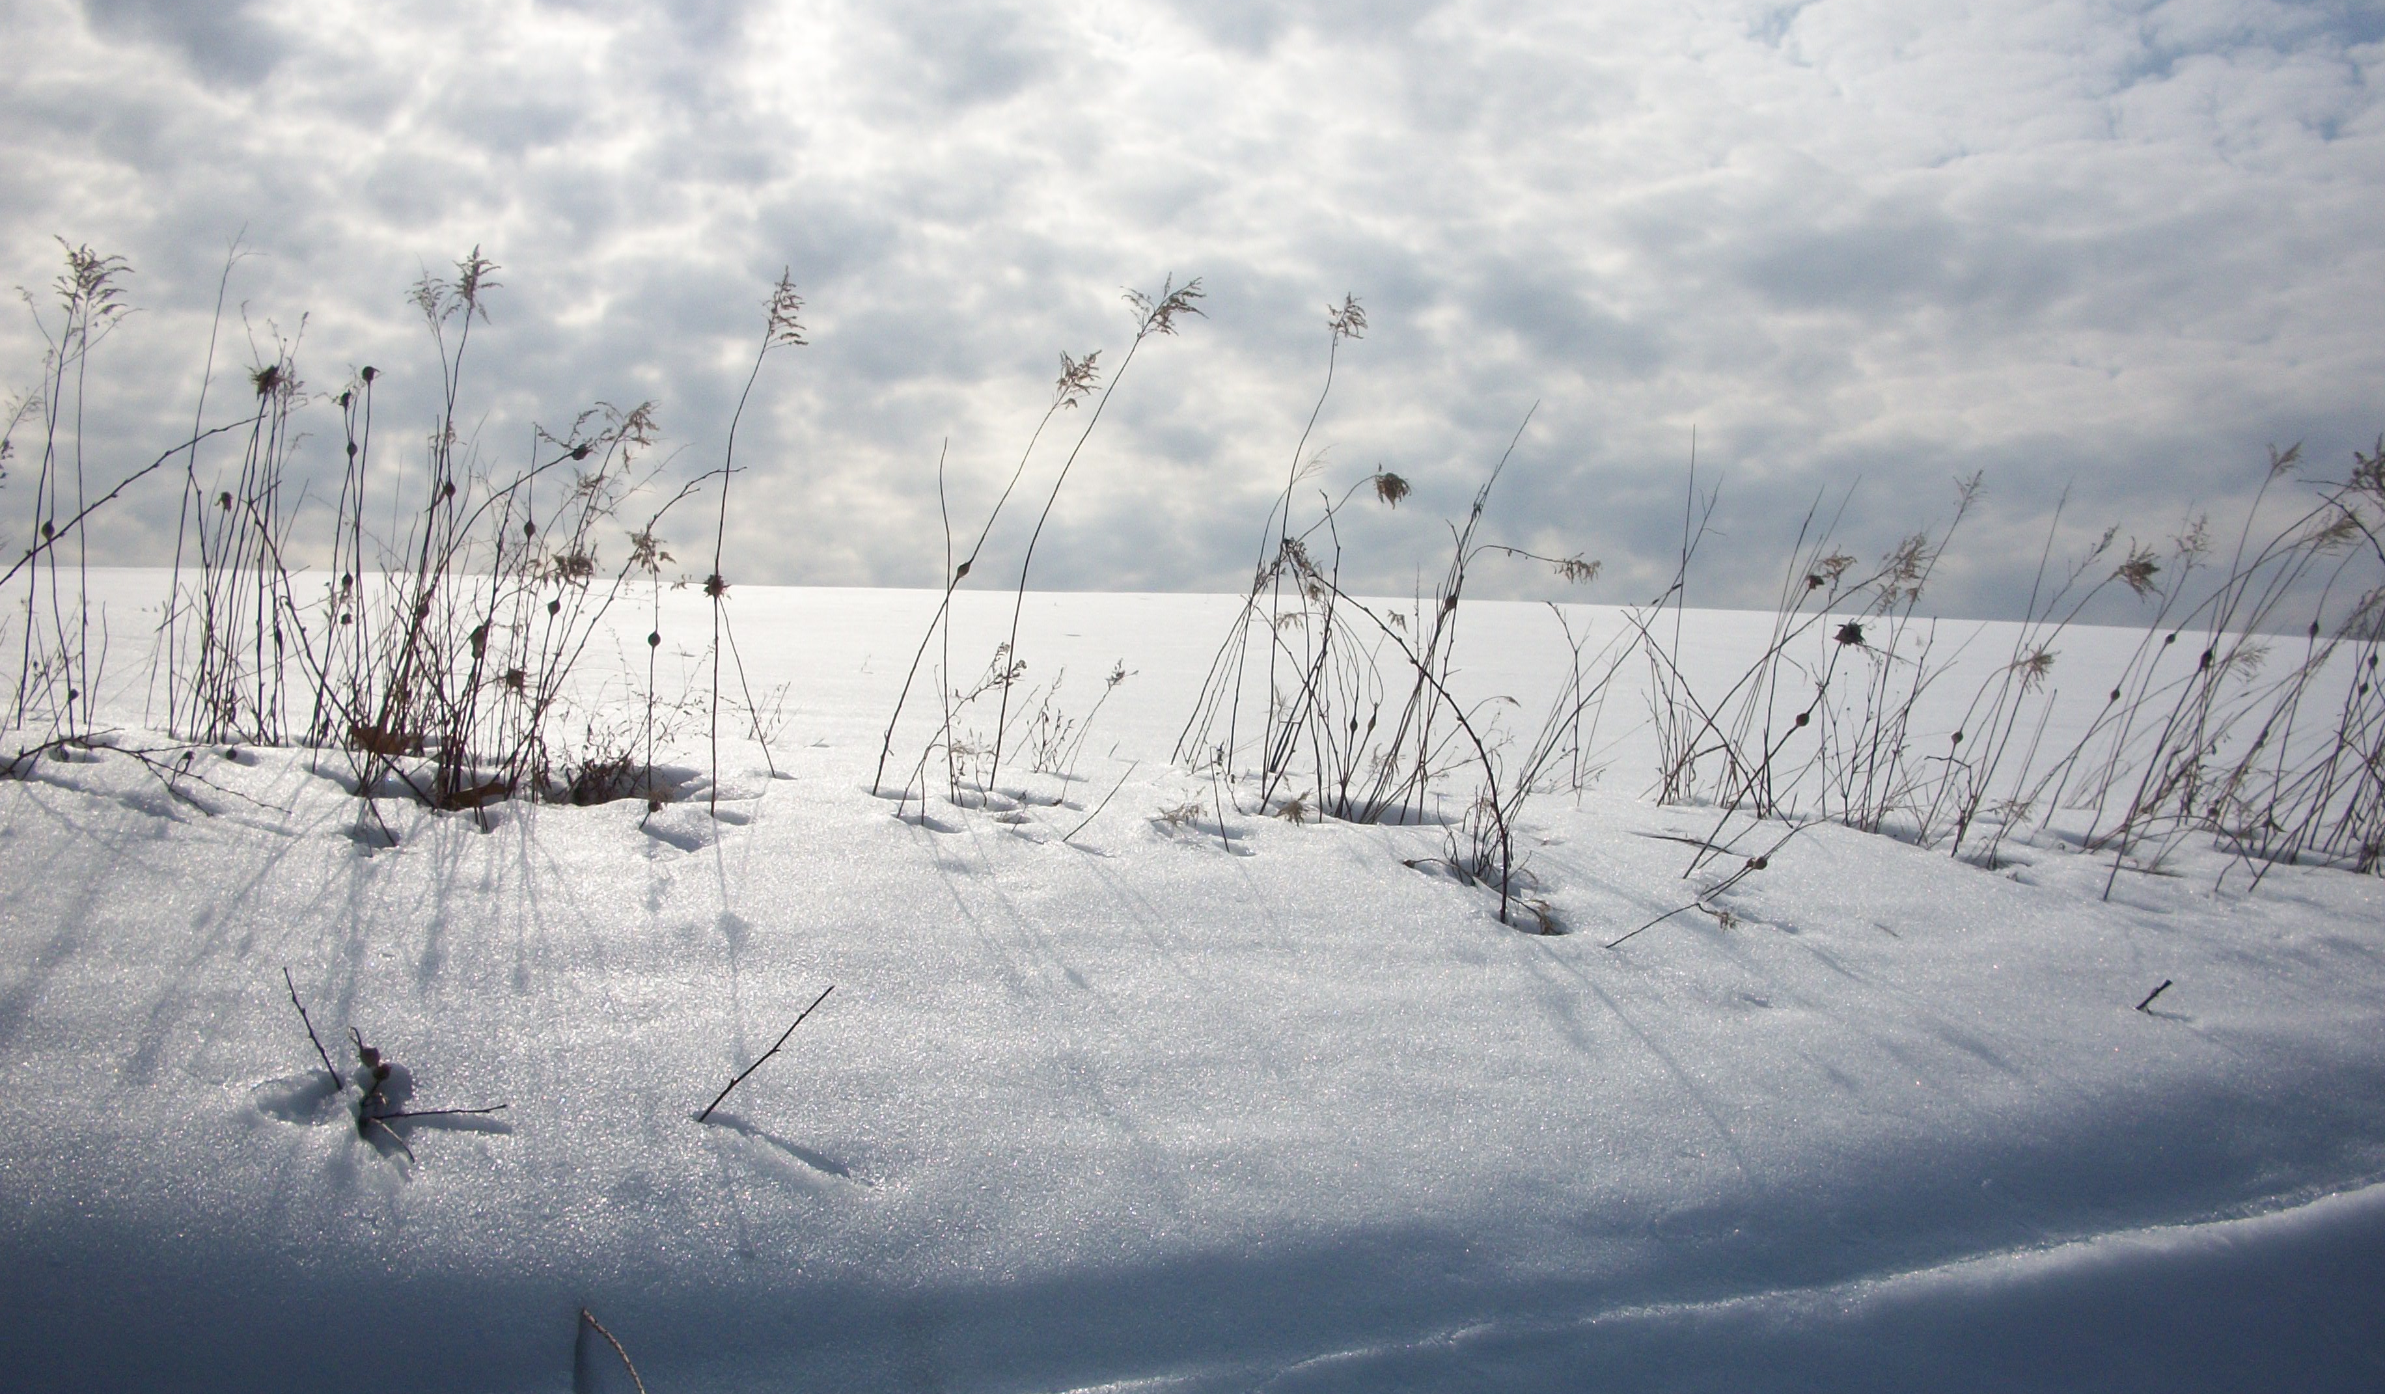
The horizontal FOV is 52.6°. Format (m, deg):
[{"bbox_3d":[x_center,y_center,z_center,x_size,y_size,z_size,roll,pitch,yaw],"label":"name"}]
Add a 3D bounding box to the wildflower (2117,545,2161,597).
[{"bbox_3d":[1.649,-0.222,4.200,0.075,0.091,0.070,1,1,0],"label":"wildflower"}]

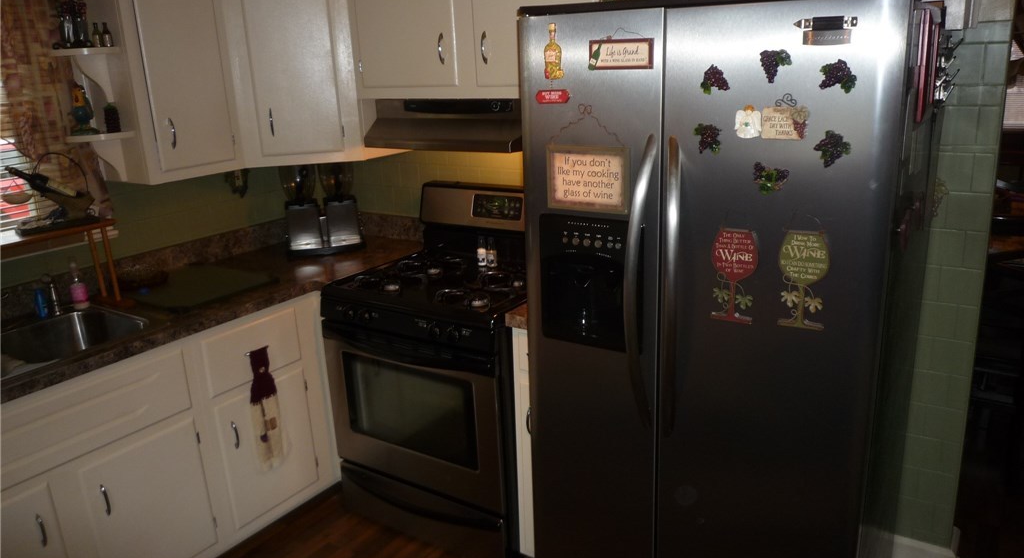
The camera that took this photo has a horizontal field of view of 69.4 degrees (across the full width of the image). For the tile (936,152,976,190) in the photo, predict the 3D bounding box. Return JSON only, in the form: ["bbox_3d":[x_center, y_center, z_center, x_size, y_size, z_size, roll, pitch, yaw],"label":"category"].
[{"bbox_3d":[1.204,-0.293,2.031,0.108,0.108,0.008,8,20,32],"label":"tile"}]

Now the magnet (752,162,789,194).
[{"bbox_3d":[0.544,-0.211,1.553,0.071,0.065,0.015,6,18,27],"label":"magnet"}]

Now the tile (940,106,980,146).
[{"bbox_3d":[1.196,-0.411,1.997,0.105,0.104,0.010,8,20,33],"label":"tile"}]

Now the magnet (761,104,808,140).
[{"bbox_3d":[0.544,-0.310,1.471,0.093,0.067,0.012,7,19,30],"label":"magnet"}]

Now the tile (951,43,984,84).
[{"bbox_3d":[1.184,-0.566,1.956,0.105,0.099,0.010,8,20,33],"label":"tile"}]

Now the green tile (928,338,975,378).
[{"bbox_3d":[1.307,0.234,2.192,0.110,0.108,0.009,8,19,33],"label":"green tile"}]

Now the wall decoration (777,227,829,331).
[{"bbox_3d":[0.622,0.006,1.582,0.104,0.223,0.012,6,18,27],"label":"wall decoration"}]

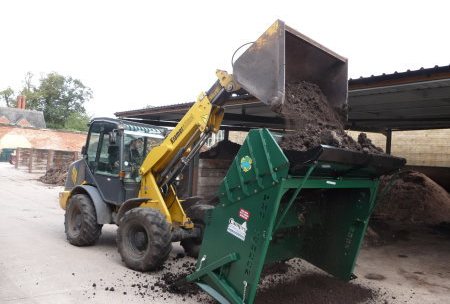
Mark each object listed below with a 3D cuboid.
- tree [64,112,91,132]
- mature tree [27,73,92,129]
[{"bbox_3d":[-25.000,-2.400,62.000,5.000,8.800,5.000,3,-1,-22],"label":"tree"},{"bbox_3d":[-32.800,-6.800,72.000,13.000,17.200,12.000,4,-1,-24],"label":"mature tree"}]

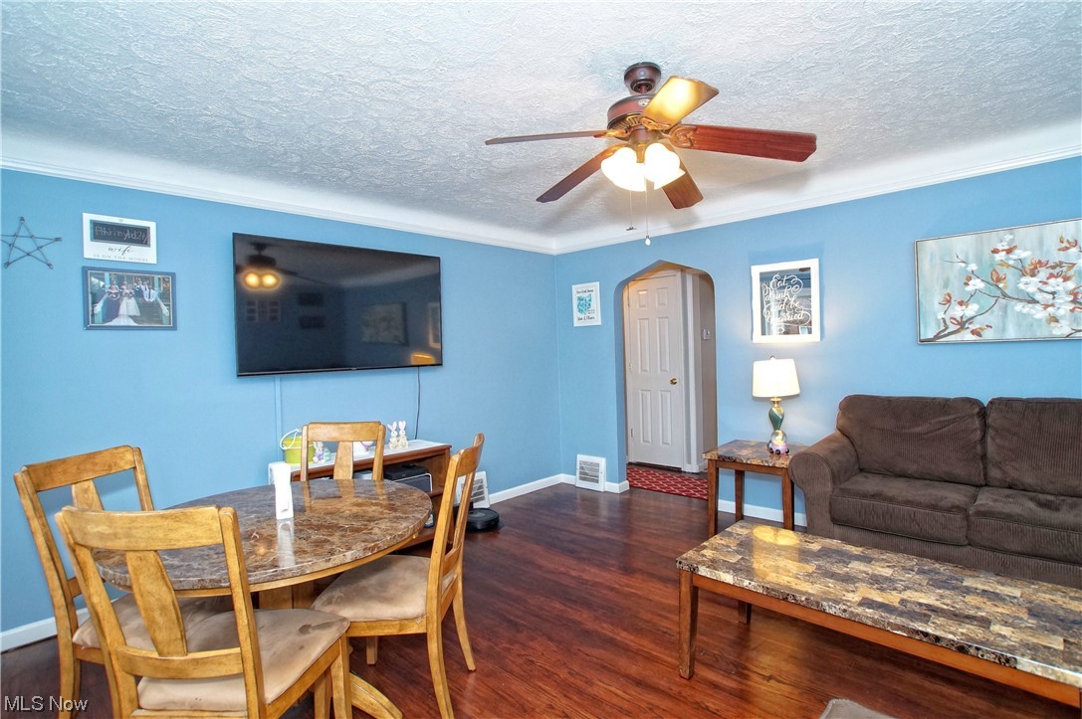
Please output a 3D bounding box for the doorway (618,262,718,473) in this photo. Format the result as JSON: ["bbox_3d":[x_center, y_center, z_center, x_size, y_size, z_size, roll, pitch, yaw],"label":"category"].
[{"bbox_3d":[1.054,0.178,3.996,0.864,1.969,0.200,-1,1,39],"label":"doorway"}]

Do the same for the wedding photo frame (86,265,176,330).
[{"bbox_3d":[-2.091,-0.302,2.459,0.357,0.307,0.025,-3,1,-43],"label":"wedding photo frame"}]

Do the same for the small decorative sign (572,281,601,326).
[{"bbox_3d":[0.422,-0.496,4.351,0.290,0.380,0.020,-1,1,39],"label":"small decorative sign"}]

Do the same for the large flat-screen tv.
[{"bbox_3d":[-1.261,-0.334,3.190,1.326,0.813,0.070,-3,1,-43],"label":"large flat-screen tv"}]

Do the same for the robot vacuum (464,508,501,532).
[{"bbox_3d":[-0.477,1.172,3.574,0.335,0.090,0.335,-2,1,0],"label":"robot vacuum"}]

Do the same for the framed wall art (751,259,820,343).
[{"bbox_3d":[1.692,-0.392,3.327,0.427,0.549,0.030,-1,1,39],"label":"framed wall art"}]

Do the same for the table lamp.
[{"bbox_3d":[1.567,0.284,3.180,0.320,0.610,0.320,-1,1,42],"label":"table lamp"}]

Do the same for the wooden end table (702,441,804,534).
[{"bbox_3d":[1.438,0.880,3.106,0.555,0.570,0.560,-1,1,42],"label":"wooden end table"}]

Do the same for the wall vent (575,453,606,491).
[{"bbox_3d":[0.463,1.025,4.362,0.288,0.302,0.050,-1,1,39],"label":"wall vent"}]

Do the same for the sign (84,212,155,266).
[{"bbox_3d":[-2.125,-0.606,2.435,0.279,0.217,0.020,-3,1,-43],"label":"sign"}]

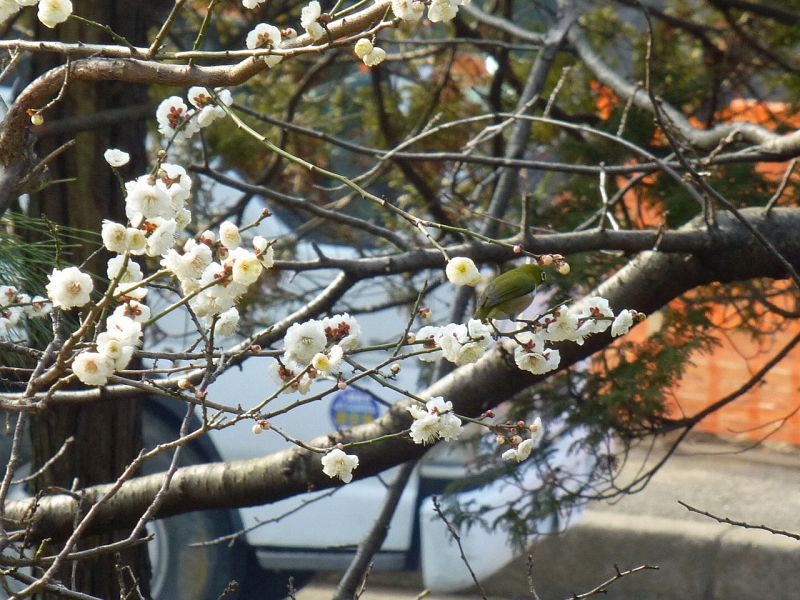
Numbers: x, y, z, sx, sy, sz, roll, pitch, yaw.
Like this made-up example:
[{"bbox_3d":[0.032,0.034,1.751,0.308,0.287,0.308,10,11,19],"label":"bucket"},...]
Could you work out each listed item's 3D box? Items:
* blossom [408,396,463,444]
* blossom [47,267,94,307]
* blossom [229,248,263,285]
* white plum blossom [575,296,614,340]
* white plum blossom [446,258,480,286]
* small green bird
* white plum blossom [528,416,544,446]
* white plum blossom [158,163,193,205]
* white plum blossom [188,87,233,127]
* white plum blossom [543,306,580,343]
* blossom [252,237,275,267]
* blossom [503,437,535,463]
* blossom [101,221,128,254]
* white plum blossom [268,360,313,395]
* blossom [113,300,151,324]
[{"bbox_3d":[0.023,0.079,4.400,0.035,0.033,0.020,0,18,-3],"label":"blossom"},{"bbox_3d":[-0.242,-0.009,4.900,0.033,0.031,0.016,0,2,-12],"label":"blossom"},{"bbox_3d":[-0.102,-0.022,4.400,0.022,0.024,0.014,0,3,6],"label":"blossom"},{"bbox_3d":[0.128,0.012,4.400,0.026,0.028,0.019,0,-15,6],"label":"white plum blossom"},{"bbox_3d":[0.052,-0.024,5.600,0.028,0.025,0.018,0,-6,15],"label":"white plum blossom"},{"bbox_3d":[0.094,-0.006,5.700,0.077,0.051,0.040,0,0,-37],"label":"small green bird"},{"bbox_3d":[0.104,0.100,5.100,0.012,0.024,0.024,6,0,-12],"label":"white plum blossom"},{"bbox_3d":[-0.148,-0.077,4.400,0.023,0.028,0.015,0,-3,18],"label":"white plum blossom"},{"bbox_3d":[-0.157,-0.160,5.550,0.035,0.034,0.020,0,12,-12],"label":"white plum blossom"},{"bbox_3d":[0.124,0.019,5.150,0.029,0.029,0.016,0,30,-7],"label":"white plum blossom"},{"bbox_3d":[-0.113,-0.039,5.550,0.024,0.027,0.017,0,6,37],"label":"blossom"},{"bbox_3d":[0.078,0.099,4.400,0.024,0.017,0.012,-1,31,-35],"label":"blossom"},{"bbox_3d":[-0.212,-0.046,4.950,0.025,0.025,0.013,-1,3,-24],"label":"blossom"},{"bbox_3d":[-0.072,0.051,4.400,0.029,0.023,0.016,0,-17,-6],"label":"white plum blossom"},{"bbox_3d":[-0.223,0.011,5.550,0.031,0.024,0.017,0,-21,3],"label":"blossom"}]

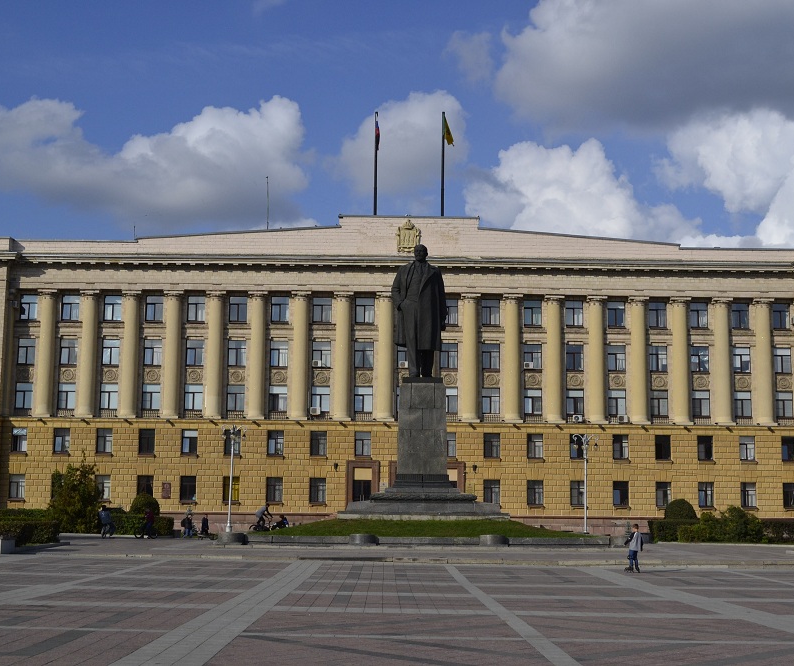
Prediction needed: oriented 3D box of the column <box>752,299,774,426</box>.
[{"bbox_3d":[30.566,2.397,96.166,1.470,10.520,1.365,1,-8,-1],"label":"column"}]

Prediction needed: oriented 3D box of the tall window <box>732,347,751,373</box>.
[{"bbox_3d":[30.100,2.395,101.734,1.463,2.189,0.200,1,-8,-1],"label":"tall window"}]

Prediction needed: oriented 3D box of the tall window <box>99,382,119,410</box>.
[{"bbox_3d":[-24.979,5.577,101.395,1.510,2.260,0.250,1,-8,-1],"label":"tall window"}]

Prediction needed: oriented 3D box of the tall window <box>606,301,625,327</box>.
[{"bbox_3d":[18.349,-1.540,97.619,1.470,2.205,0.250,1,-8,-1],"label":"tall window"}]

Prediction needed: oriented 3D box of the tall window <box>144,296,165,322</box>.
[{"bbox_3d":[-19.630,-1.930,94.697,1.405,2.073,0.250,1,-8,0],"label":"tall window"}]

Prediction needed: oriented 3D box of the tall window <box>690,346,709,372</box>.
[{"bbox_3d":[25.749,2.286,98.989,1.505,2.196,0.250,0,-8,0],"label":"tall window"}]

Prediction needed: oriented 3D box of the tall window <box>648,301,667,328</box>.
[{"bbox_3d":[23.029,-1.565,102.837,1.530,2.368,0.250,1,-8,-1],"label":"tall window"}]

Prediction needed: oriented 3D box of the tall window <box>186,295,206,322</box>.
[{"bbox_3d":[-17.454,-2.050,101.723,1.497,2.210,0.200,1,-8,-1],"label":"tall window"}]

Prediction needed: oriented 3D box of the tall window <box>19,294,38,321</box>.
[{"bbox_3d":[-32.222,-2.234,102.183,1.474,2.311,0.250,1,-8,-1],"label":"tall window"}]

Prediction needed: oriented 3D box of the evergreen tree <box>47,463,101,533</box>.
[{"bbox_3d":[-22.123,11.284,80.000,3.600,4.870,3.400,1,-8,-1],"label":"evergreen tree"}]

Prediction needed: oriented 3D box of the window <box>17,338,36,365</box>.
[{"bbox_3d":[-31.323,1.615,98.714,1.478,2.216,0.250,0,-8,0],"label":"window"}]

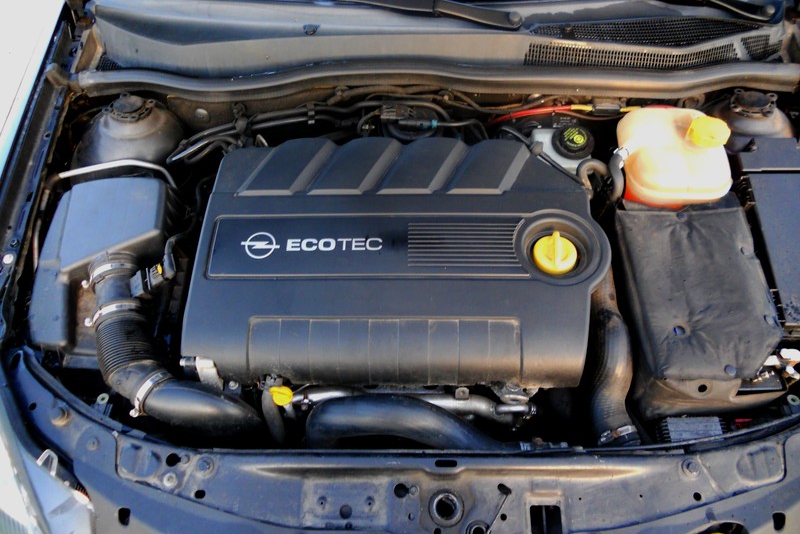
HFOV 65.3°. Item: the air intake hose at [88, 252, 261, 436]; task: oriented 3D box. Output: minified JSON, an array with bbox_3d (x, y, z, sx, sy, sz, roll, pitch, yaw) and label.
[{"bbox_3d":[-0.340,0.118,0.955,0.260,0.180,0.250,0,52,0],"label":"air intake hose"}]

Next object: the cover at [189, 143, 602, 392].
[{"bbox_3d":[-0.006,-0.025,0.980,0.585,0.125,0.390,0,59,0],"label":"cover"}]

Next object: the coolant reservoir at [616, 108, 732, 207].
[{"bbox_3d":[0.460,-0.178,1.072,0.180,0.160,0.145,0,52,0],"label":"coolant reservoir"}]

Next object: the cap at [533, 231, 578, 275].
[{"bbox_3d":[0.224,-0.017,0.900,0.064,0.036,0.064,0,59,0],"label":"cap"}]

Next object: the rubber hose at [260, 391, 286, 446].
[{"bbox_3d":[-0.187,0.229,0.951,0.030,0.140,0.034,0,38,0],"label":"rubber hose"}]

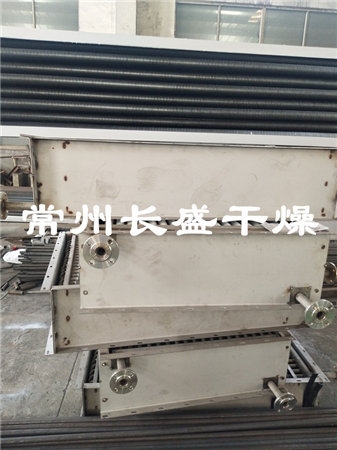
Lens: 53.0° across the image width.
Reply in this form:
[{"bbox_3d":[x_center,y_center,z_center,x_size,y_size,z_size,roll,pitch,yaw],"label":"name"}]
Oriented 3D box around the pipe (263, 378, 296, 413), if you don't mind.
[{"bbox_3d":[0.574,0.879,1.763,0.115,0.115,0.165,-1,13,-12],"label":"pipe"}]

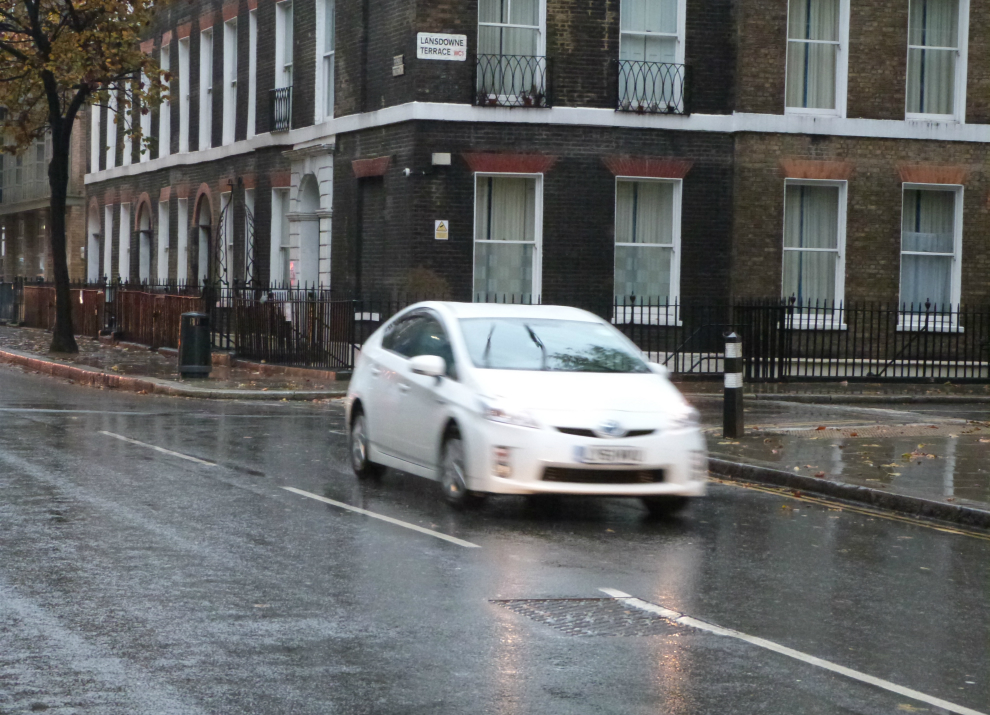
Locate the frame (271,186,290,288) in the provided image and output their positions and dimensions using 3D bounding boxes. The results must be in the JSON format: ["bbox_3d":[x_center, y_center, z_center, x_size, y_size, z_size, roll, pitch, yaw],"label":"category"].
[{"bbox_3d":[-4.063,-2.150,47.914,0.250,2.300,1.420,0,2,-19],"label":"frame"}]

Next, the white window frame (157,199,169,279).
[{"bbox_3d":[-7.880,-2.600,59.218,0.250,2.300,1.200,0,2,-19],"label":"white window frame"}]

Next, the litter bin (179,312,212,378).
[{"bbox_3d":[-4.616,-0.197,37.957,0.502,1.019,0.502,1,2,-19],"label":"litter bin"}]

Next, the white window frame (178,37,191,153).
[{"bbox_3d":[-7.093,-6.063,56.968,0.250,2.650,1.200,0,2,-19],"label":"white window frame"}]

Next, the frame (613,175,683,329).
[{"bbox_3d":[2.499,-1.745,40.852,1.200,2.450,0.250,0,2,-19],"label":"frame"}]

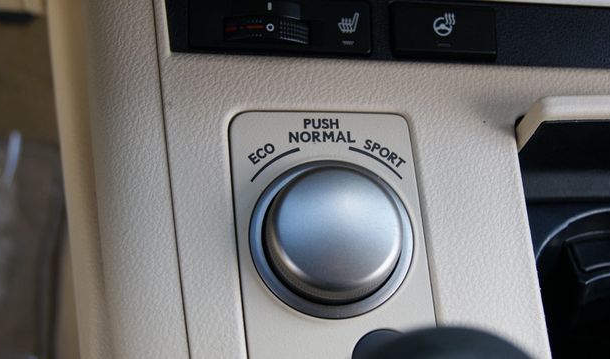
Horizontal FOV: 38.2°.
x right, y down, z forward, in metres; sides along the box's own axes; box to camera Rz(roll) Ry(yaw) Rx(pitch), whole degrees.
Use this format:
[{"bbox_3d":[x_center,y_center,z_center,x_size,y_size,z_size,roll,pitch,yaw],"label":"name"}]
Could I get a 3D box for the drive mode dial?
[{"bbox_3d":[0.009,0.013,0.242,0.047,0.017,0.047,-2,70,-9],"label":"drive mode dial"}]

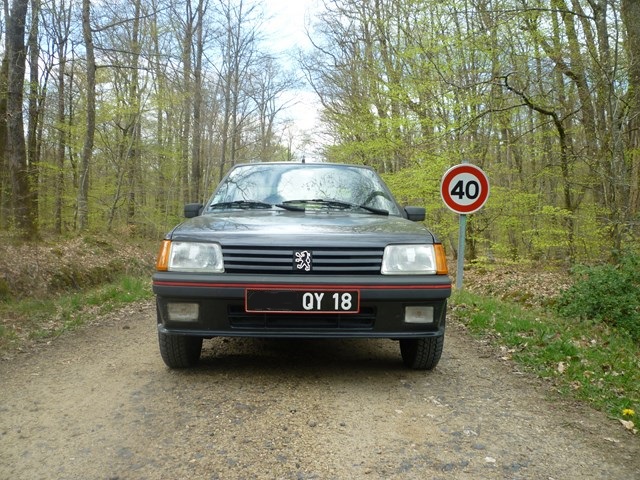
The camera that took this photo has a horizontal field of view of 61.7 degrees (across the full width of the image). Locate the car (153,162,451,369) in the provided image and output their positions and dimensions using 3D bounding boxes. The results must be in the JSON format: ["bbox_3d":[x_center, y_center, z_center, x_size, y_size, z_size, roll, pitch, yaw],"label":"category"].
[{"bbox_3d":[-0.140,0.090,4.310,1.610,1.370,3.710,1,-1,-2],"label":"car"}]

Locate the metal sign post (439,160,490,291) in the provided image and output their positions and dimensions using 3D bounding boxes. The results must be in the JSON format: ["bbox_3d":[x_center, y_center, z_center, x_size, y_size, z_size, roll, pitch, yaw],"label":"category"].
[{"bbox_3d":[1.850,-0.155,6.960,0.650,1.710,0.100,4,-1,0],"label":"metal sign post"}]

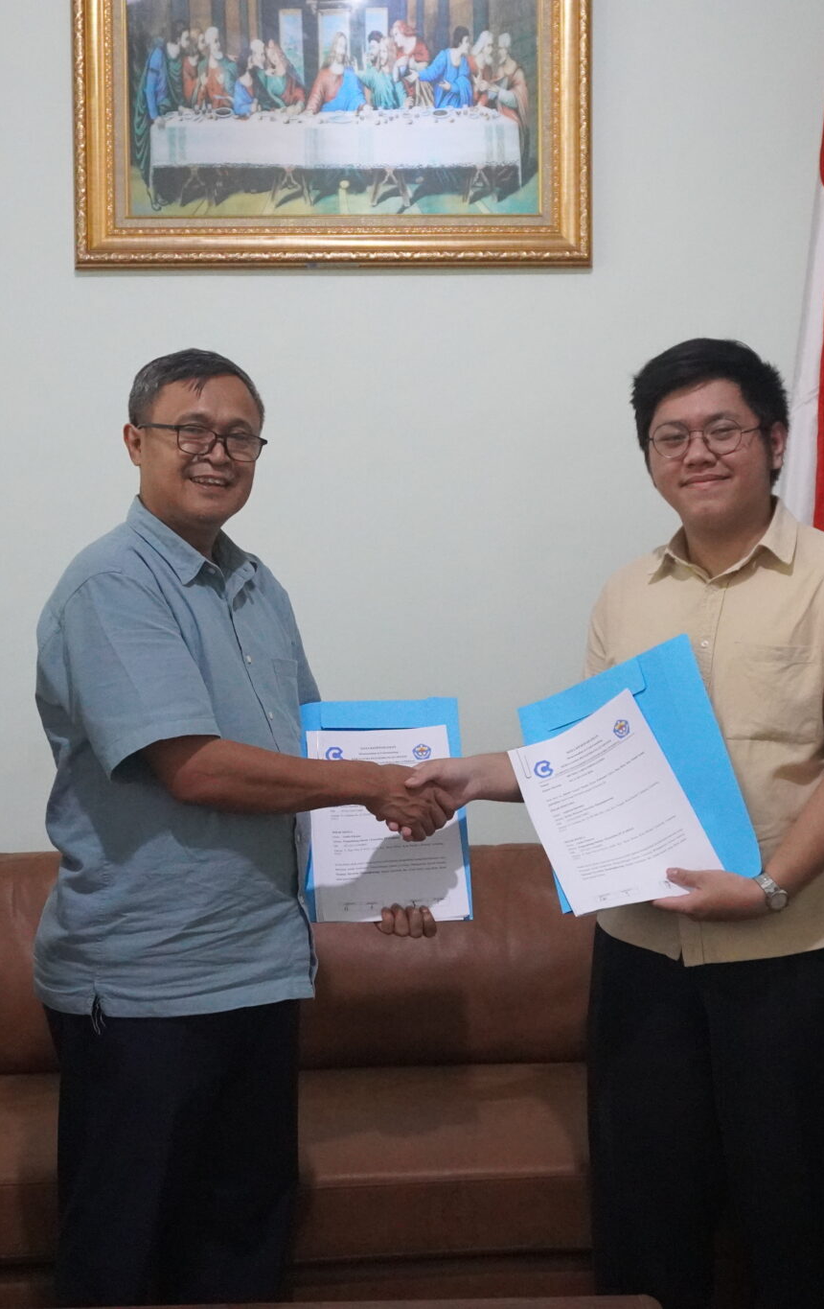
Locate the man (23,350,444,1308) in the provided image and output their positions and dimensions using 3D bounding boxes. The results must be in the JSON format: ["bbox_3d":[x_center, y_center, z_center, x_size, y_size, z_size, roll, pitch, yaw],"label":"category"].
[{"bbox_3d":[-0.220,0.415,2.300,0.540,1.660,0.470,-1,1,30],"label":"man"}]

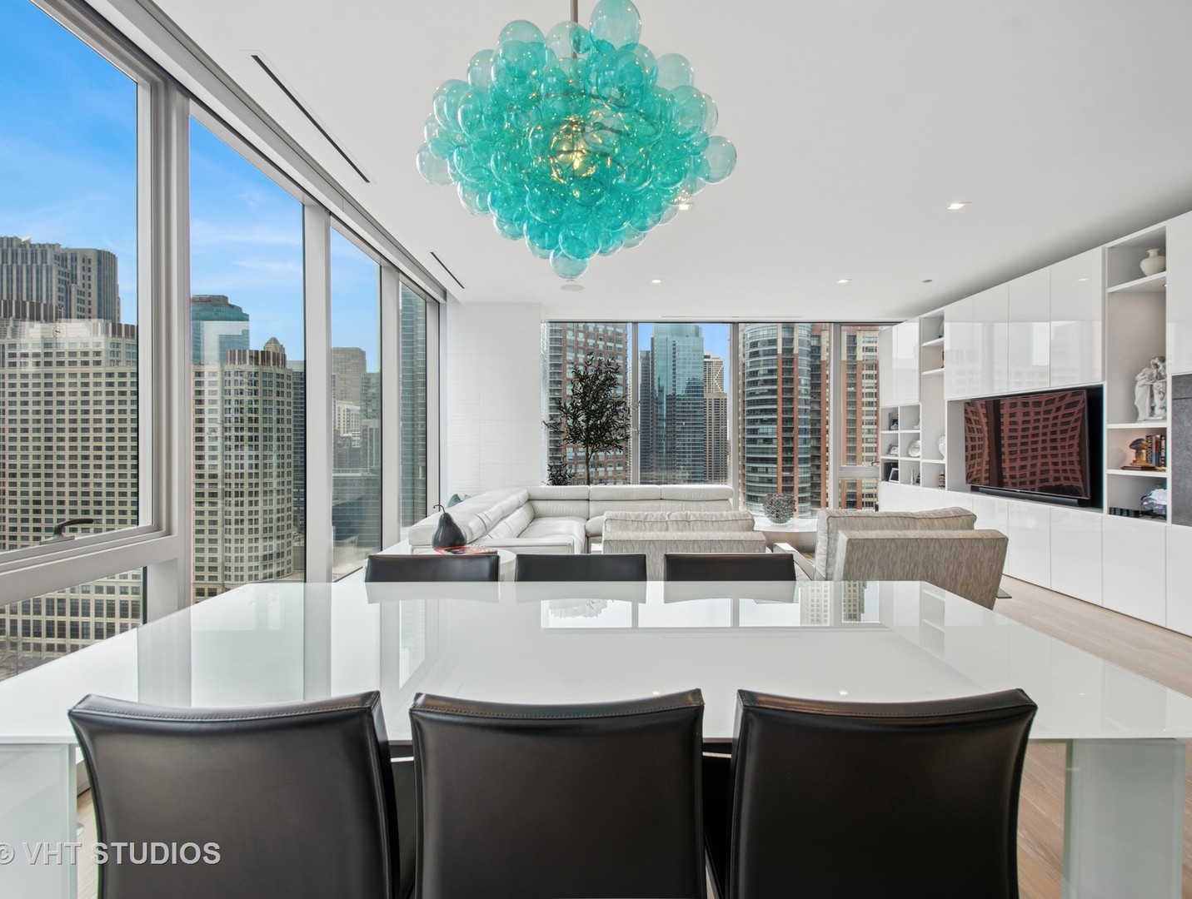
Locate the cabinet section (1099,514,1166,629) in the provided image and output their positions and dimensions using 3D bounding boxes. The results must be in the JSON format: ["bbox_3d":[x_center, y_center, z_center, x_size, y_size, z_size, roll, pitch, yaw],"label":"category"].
[{"bbox_3d":[3.874,0.802,3.827,0.460,0.666,0.457,0,0,1],"label":"cabinet section"}]

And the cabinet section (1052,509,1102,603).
[{"bbox_3d":[3.880,0.796,4.292,0.460,0.666,0.467,0,0,1],"label":"cabinet section"}]

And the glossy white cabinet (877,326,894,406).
[{"bbox_3d":[3.974,-1.052,7.230,0.450,1.000,0.450,0,1,0],"label":"glossy white cabinet"}]

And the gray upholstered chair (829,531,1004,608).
[{"bbox_3d":[1.735,0.781,3.350,0.930,0.800,0.900,0,1,0],"label":"gray upholstered chair"}]

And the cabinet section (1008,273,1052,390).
[{"bbox_3d":[3.887,-0.977,4.757,0.460,0.968,0.457,0,0,1],"label":"cabinet section"}]

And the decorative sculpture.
[{"bbox_3d":[3.929,-0.419,3.940,0.190,0.480,0.270,0,1,0],"label":"decorative sculpture"}]

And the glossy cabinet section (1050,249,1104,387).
[{"bbox_3d":[3.880,-0.972,4.292,0.460,0.968,0.467,0,0,1],"label":"glossy cabinet section"}]

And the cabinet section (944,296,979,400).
[{"bbox_3d":[3.900,-0.988,5.684,0.460,0.968,0.462,0,0,1],"label":"cabinet section"}]

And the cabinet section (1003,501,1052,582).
[{"bbox_3d":[3.887,0.791,4.757,0.460,0.666,0.457,0,0,1],"label":"cabinet section"}]

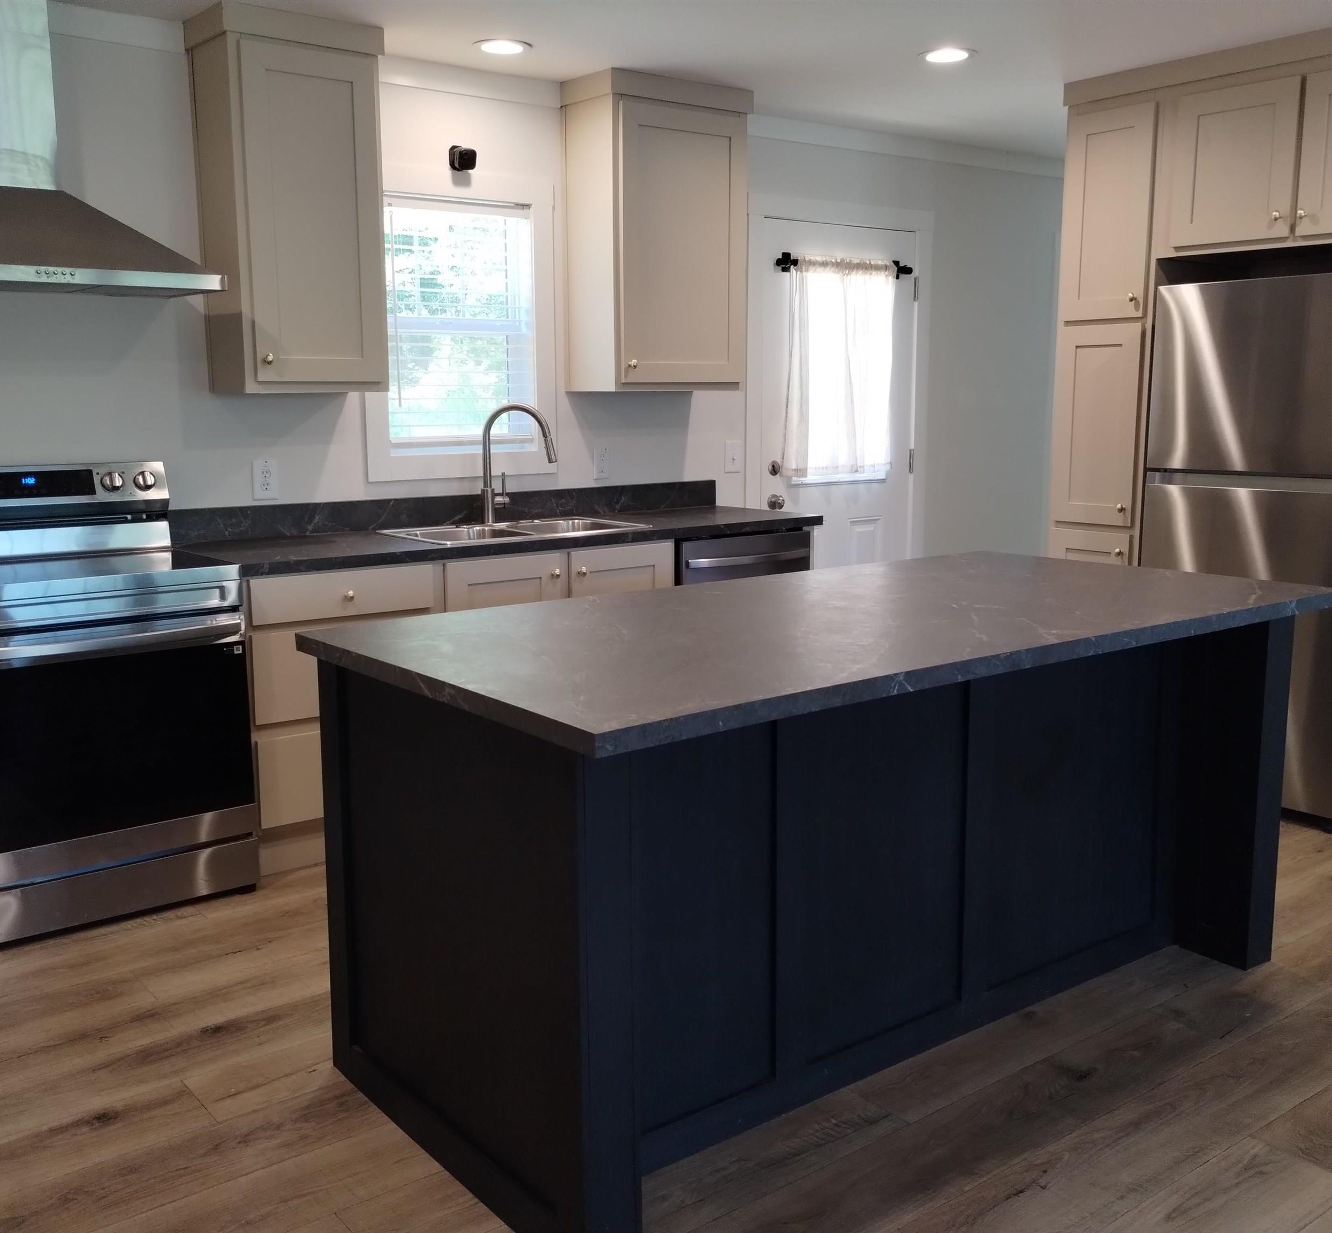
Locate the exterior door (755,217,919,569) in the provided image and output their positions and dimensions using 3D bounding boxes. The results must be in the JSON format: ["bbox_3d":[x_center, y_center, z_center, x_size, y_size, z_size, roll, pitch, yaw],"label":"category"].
[{"bbox_3d":[0.753,-0.658,5.831,0.915,2.047,0.045,-8,12,-37],"label":"exterior door"}]

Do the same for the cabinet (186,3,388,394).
[{"bbox_3d":[-1.145,-1.247,4.096,0.495,1.094,0.331,-8,12,-37],"label":"cabinet"}]

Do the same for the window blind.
[{"bbox_3d":[-0.723,-1.039,4.704,0.585,0.840,0.044,-8,12,-37],"label":"window blind"}]

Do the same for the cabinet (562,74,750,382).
[{"bbox_3d":[-0.029,-1.373,4.871,0.617,1.077,0.315,-8,12,-37],"label":"cabinet"}]

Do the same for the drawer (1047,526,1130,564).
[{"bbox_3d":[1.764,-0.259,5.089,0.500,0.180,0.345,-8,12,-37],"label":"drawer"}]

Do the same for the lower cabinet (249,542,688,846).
[{"bbox_3d":[-0.753,0.161,4.446,1.555,0.790,0.631,-8,12,-37],"label":"lower cabinet"}]

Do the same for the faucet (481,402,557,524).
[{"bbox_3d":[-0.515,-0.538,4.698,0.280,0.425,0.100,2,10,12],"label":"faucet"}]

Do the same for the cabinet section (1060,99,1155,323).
[{"bbox_3d":[1.779,-1.484,4.939,0.500,0.770,0.395,-8,12,-37],"label":"cabinet section"}]

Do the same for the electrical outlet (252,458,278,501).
[{"bbox_3d":[-1.275,-0.432,4.236,0.076,0.125,0.010,-8,12,-37],"label":"electrical outlet"}]

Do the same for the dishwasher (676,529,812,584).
[{"bbox_3d":[0.126,0.096,5.012,0.610,0.853,0.600,-8,12,-37],"label":"dishwasher"}]

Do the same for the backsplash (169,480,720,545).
[{"bbox_3d":[-0.678,-0.391,4.804,2.215,0.104,0.022,-8,12,-37],"label":"backsplash"}]

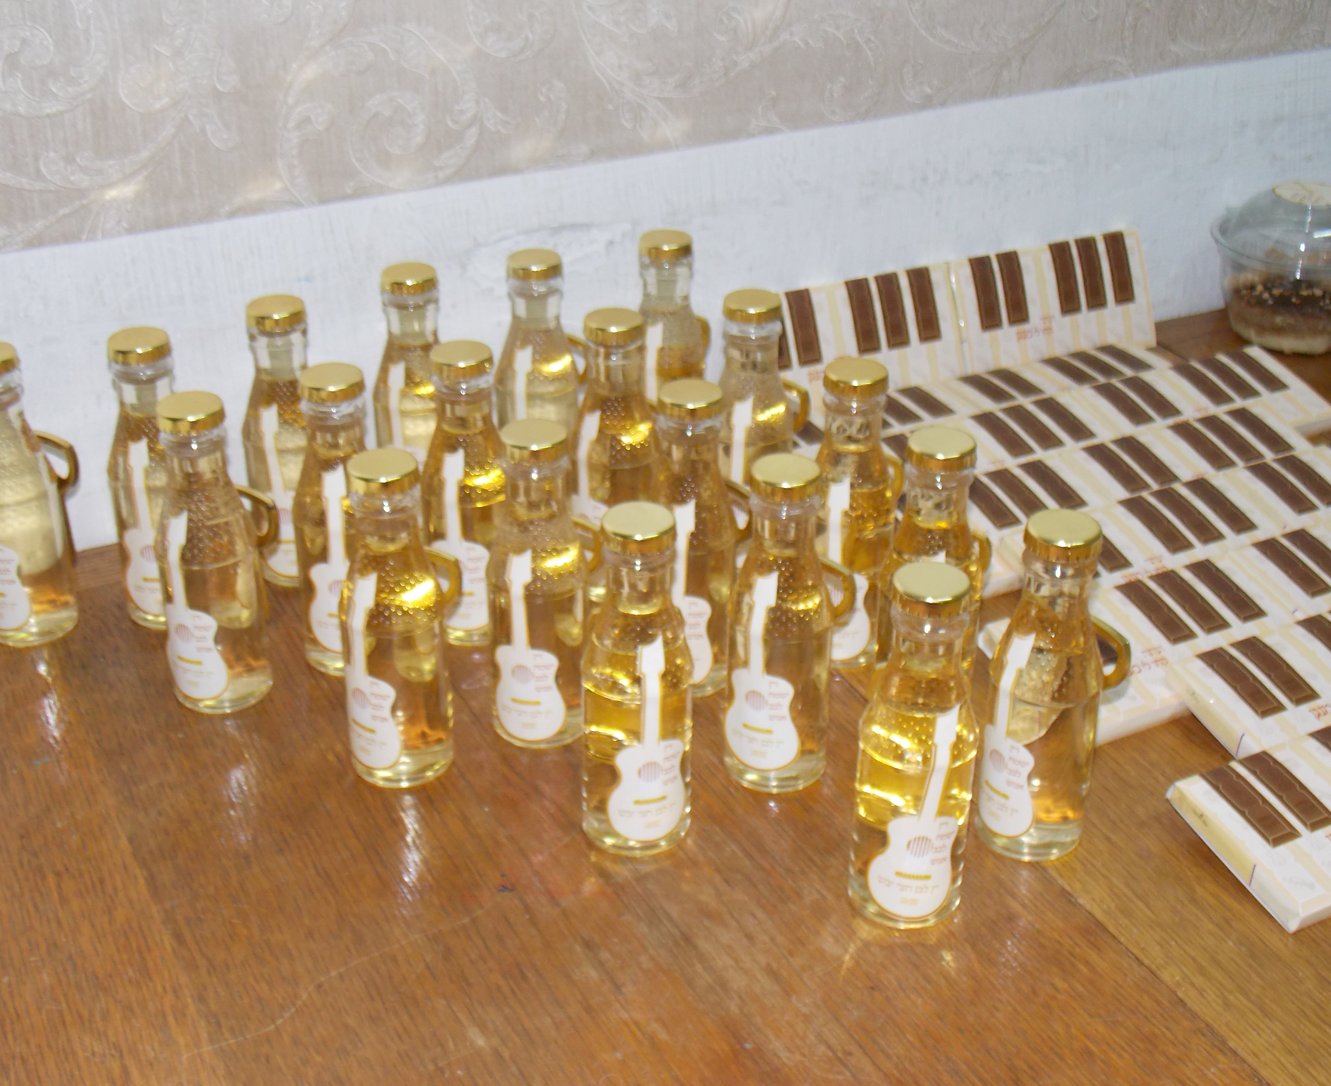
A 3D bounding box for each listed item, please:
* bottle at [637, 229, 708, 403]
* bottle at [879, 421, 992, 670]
[{"bbox_3d":[0.003,-0.101,0.942,0.044,0.141,0.059,14,32,22],"label":"bottle"},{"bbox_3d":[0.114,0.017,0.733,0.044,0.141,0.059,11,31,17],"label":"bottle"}]

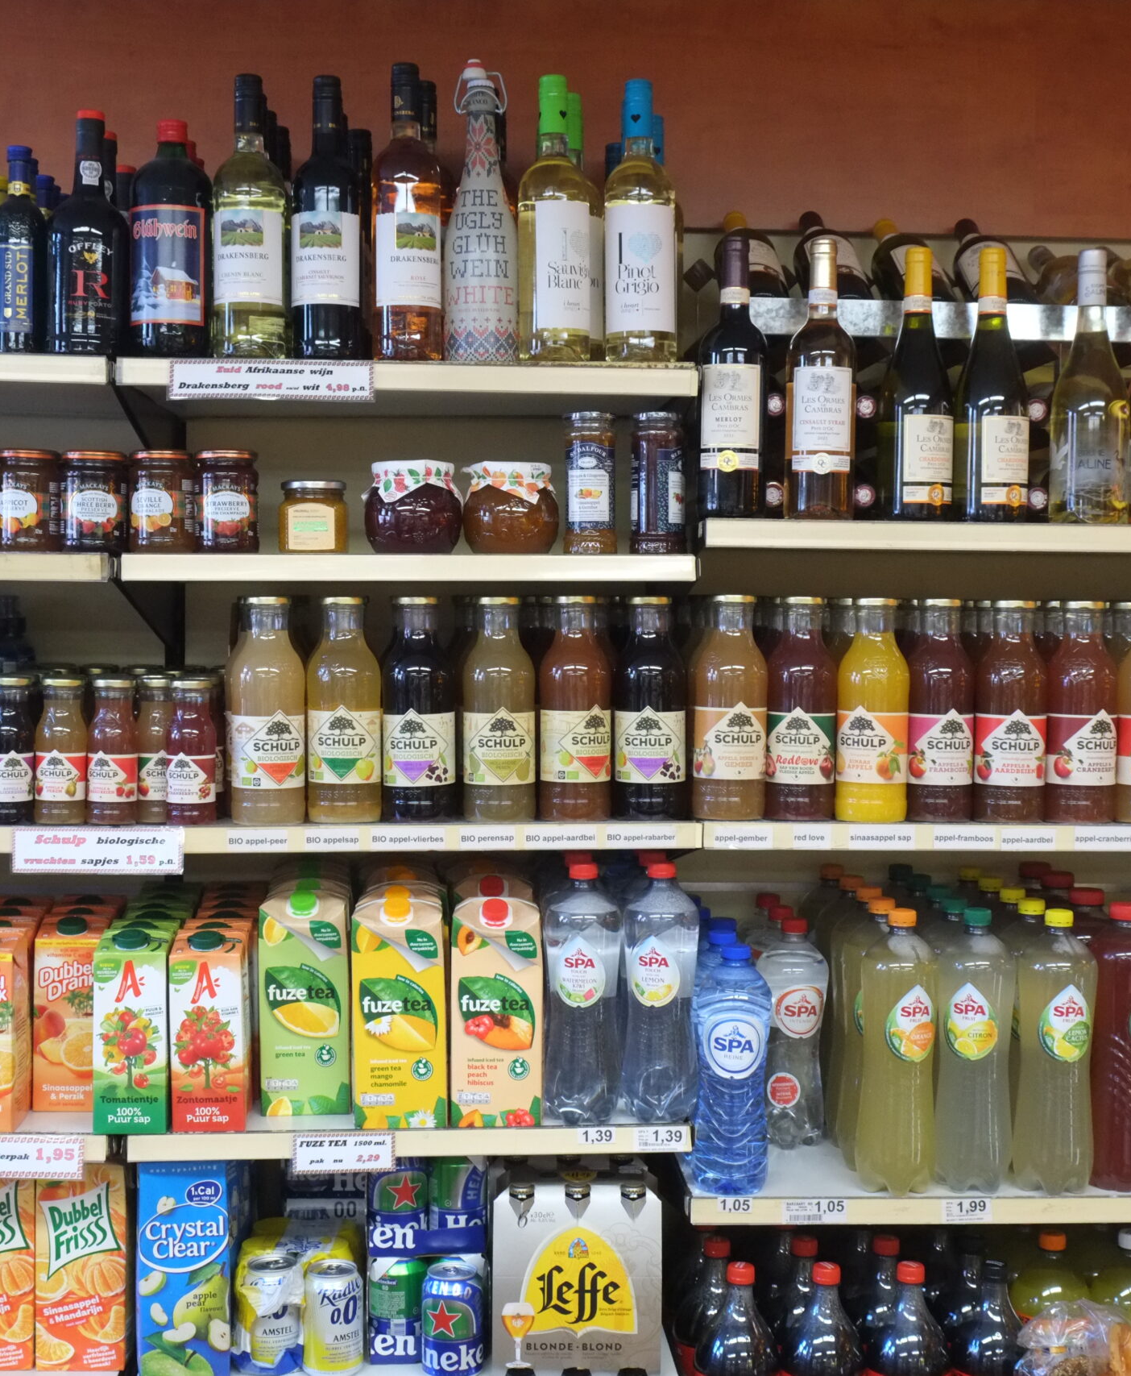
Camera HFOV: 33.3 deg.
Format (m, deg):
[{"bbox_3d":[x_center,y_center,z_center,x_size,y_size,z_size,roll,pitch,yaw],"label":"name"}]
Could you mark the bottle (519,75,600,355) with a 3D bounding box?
[{"bbox_3d":[-0.011,-0.510,2.054,0.077,0.299,0.077,-2,4,-40],"label":"bottle"}]

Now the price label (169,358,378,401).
[{"bbox_3d":[-0.312,-0.326,2.009,0.218,0.041,0.004,0,4,-3],"label":"price label"}]

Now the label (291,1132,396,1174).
[{"bbox_3d":[-0.236,0.498,2.025,0.109,0.044,0.004,0,3,-4],"label":"label"}]

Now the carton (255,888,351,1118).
[{"bbox_3d":[-0.293,0.354,2.158,0.097,0.249,0.073,0,3,-3],"label":"carton"}]

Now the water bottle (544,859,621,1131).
[{"bbox_3d":[0.019,0.340,2.134,0.088,0.285,0.088,0,3,1],"label":"water bottle"}]

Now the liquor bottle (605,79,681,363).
[{"bbox_3d":[0.083,-0.507,2.056,0.078,0.295,0.078,0,3,0],"label":"liquor bottle"}]

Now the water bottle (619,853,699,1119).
[{"bbox_3d":[0.109,0.341,2.140,0.088,0.285,0.088,1,3,13],"label":"water bottle"}]

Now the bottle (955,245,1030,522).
[{"bbox_3d":[0.471,-0.333,2.080,0.078,0.297,0.078,0,3,-10],"label":"bottle"}]

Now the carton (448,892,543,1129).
[{"bbox_3d":[-0.076,0.354,2.087,0.098,0.246,0.072,0,3,-4],"label":"carton"}]

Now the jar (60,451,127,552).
[{"bbox_3d":[-0.495,-0.197,1.990,0.068,0.110,0.068,-1,3,-16],"label":"jar"}]

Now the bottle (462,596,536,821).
[{"bbox_3d":[-0.072,0.022,2.076,0.079,0.244,0.079,0,3,-4],"label":"bottle"}]

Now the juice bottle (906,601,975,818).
[{"bbox_3d":[0.404,0.025,2.035,0.077,0.237,0.077,0,3,-9],"label":"juice bottle"}]

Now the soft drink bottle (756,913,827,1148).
[{"bbox_3d":[0.262,0.396,2.180,0.080,0.262,0.080,0,3,-1],"label":"soft drink bottle"}]

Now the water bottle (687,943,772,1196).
[{"bbox_3d":[0.190,0.428,2.147,0.087,0.272,0.087,0,4,-3],"label":"water bottle"}]

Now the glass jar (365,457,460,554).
[{"bbox_3d":[-0.168,-0.199,2.100,0.104,0.103,0.104,0,4,-3],"label":"glass jar"}]

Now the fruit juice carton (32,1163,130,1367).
[{"bbox_3d":[-0.530,0.628,2.092,0.096,0.231,0.070,0,3,-3],"label":"fruit juice carton"}]

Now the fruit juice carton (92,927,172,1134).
[{"bbox_3d":[-0.473,0.375,2.079,0.078,0.215,0.068,0,3,-3],"label":"fruit juice carton"}]

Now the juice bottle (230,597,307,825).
[{"bbox_3d":[-0.319,0.023,2.035,0.079,0.241,0.079,-1,3,-22],"label":"juice bottle"}]

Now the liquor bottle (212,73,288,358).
[{"bbox_3d":[-0.339,-0.506,2.034,0.079,0.294,0.079,0,3,-10],"label":"liquor bottle"}]

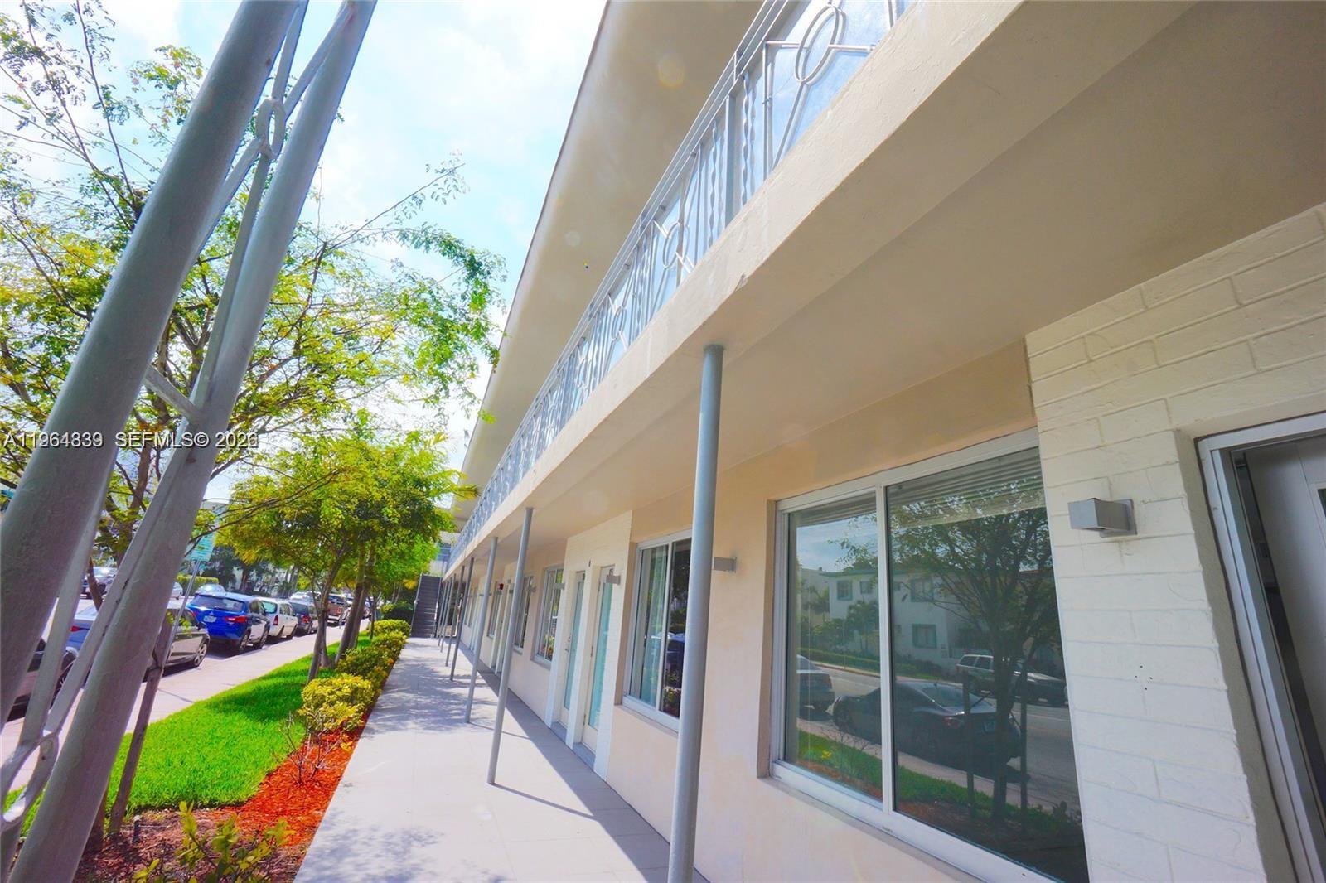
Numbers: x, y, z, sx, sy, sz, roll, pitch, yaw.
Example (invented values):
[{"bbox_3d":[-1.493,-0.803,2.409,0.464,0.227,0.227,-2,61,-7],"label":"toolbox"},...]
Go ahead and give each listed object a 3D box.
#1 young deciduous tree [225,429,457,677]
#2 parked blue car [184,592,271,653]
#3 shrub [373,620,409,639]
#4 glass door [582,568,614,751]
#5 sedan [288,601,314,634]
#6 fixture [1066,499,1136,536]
[{"bbox_3d":[-7.219,2.395,12.637,4.400,5.300,4.200,12,-19,-20],"label":"young deciduous tree"},{"bbox_3d":[-13.764,5.688,17.517,1.790,1.630,4.330,12,-19,-22],"label":"parked blue car"},{"bbox_3d":[-11.346,7.852,23.140,1.350,0.800,1.300,12,-19,-20],"label":"shrub"},{"bbox_3d":[-0.698,2.496,6.491,0.060,2.050,0.930,12,-19,-20],"label":"glass door"},{"bbox_3d":[-17.910,8.502,26.972,1.790,1.490,4.500,12,-19,-22],"label":"sedan"},{"bbox_3d":[1.348,0.233,1.699,0.164,0.107,0.105,12,-19,-20],"label":"fixture"}]

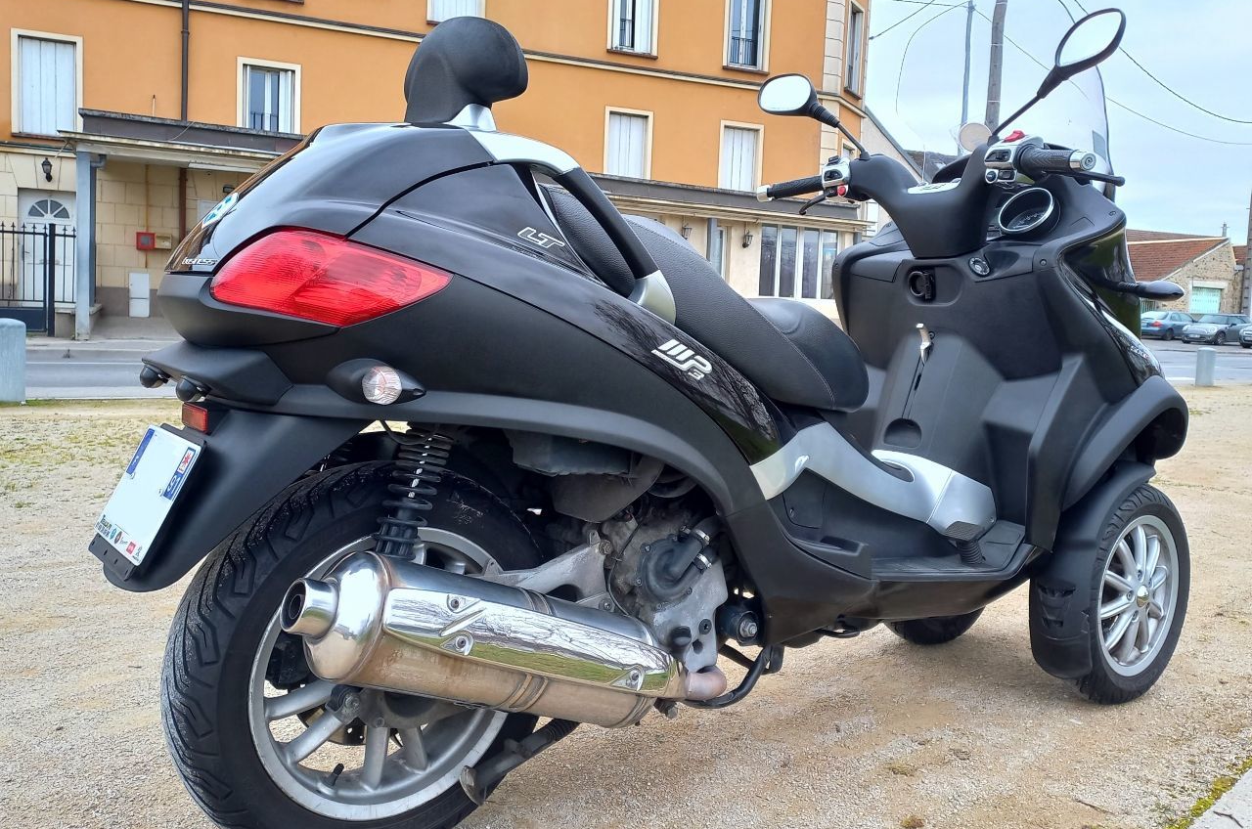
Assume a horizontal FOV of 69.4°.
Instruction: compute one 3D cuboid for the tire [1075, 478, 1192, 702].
[{"bbox_3d":[1.066,0.379,1.943,0.473,0.473,0.120,0,5,-35],"label":"tire"}]

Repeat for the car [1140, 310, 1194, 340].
[{"bbox_3d":[26.400,-4.220,43.700,4.300,1.430,1.720,1,4,-25],"label":"car"}]

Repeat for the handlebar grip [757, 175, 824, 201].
[{"bbox_3d":[0.368,-0.504,2.025,0.161,0.040,0.040,-7,-2,35],"label":"handlebar grip"}]

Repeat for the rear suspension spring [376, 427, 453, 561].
[{"bbox_3d":[-0.256,0.094,1.085,0.062,0.187,0.062,19,-6,-37],"label":"rear suspension spring"}]

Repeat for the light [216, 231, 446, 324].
[{"bbox_3d":[-0.322,-0.150,0.989,0.130,0.108,0.245,7,6,45],"label":"light"}]

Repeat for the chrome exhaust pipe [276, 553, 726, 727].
[{"bbox_3d":[-0.110,0.303,1.138,0.655,0.150,0.150,23,-9,-38],"label":"chrome exhaust pipe"}]

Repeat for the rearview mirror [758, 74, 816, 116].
[{"bbox_3d":[0.370,-0.717,2.033,0.050,0.095,0.155,-1,6,-43],"label":"rearview mirror"}]

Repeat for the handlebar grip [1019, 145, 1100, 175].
[{"bbox_3d":[0.723,-0.429,1.522,0.040,0.040,0.157,1,18,-25],"label":"handlebar grip"}]

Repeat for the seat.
[{"bbox_3d":[0.128,-0.165,1.497,0.780,0.320,0.360,0,6,-37],"label":"seat"}]

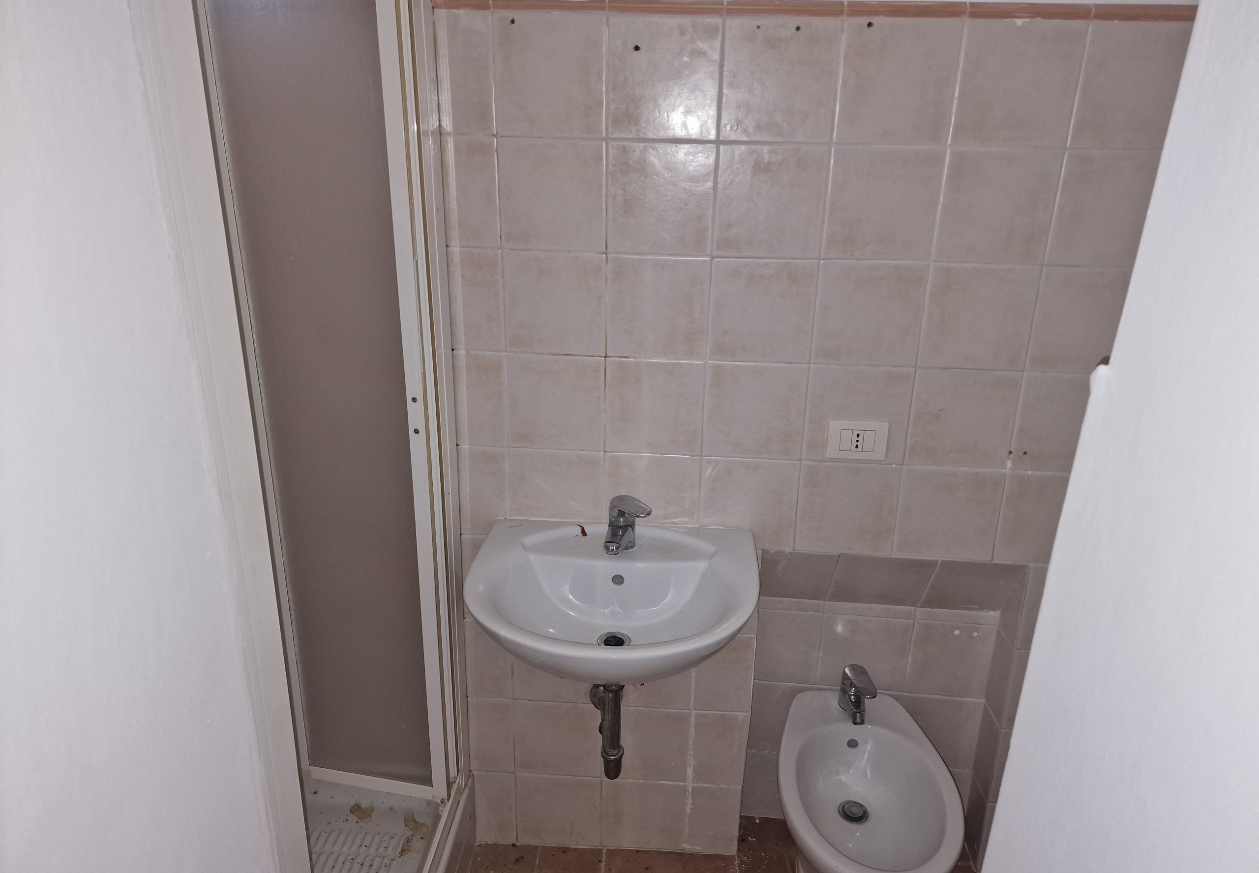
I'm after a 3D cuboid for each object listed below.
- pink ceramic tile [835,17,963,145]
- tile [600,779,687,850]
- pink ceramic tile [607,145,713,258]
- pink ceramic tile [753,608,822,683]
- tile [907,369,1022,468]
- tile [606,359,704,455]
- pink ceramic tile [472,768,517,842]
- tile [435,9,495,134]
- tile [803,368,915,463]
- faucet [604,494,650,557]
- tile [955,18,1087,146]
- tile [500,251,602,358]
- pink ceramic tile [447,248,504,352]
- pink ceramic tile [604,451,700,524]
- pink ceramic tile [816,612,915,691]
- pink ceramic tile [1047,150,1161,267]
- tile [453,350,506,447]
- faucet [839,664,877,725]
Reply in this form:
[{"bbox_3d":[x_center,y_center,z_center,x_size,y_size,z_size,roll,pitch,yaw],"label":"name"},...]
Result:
[{"bbox_3d":[0.466,-0.613,1.455,0.199,0.199,0.010,2,20,4],"label":"pink ceramic tile"},{"bbox_3d":[0.032,0.906,2.007,0.200,0.200,0.009,2,18,3],"label":"tile"},{"bbox_3d":[0.060,-0.443,1.563,0.200,0.200,0.009,2,18,3],"label":"pink ceramic tile"},{"bbox_3d":[0.370,0.502,1.994,0.159,0.199,0.010,2,20,4],"label":"pink ceramic tile"},{"bbox_3d":[0.656,-0.034,1.649,0.199,0.199,0.010,2,20,4],"label":"tile"},{"bbox_3d":[0.051,-0.059,1.688,0.199,0.199,0.010,2,20,4],"label":"tile"},{"bbox_3d":[-0.323,0.892,2.028,0.100,0.200,0.009,2,18,3],"label":"pink ceramic tile"},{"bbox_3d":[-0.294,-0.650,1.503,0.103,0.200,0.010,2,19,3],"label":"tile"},{"bbox_3d":[0.452,-0.042,1.659,0.200,0.200,0.010,2,19,3],"label":"tile"},{"bbox_3d":[-0.007,0.178,1.622,0.080,0.106,0.132,4,19,9],"label":"faucet"},{"bbox_3d":[0.671,-0.612,1.464,0.200,0.200,0.009,2,18,3],"label":"tile"},{"bbox_3d":[-0.147,-0.259,1.638,0.200,0.200,0.009,2,18,3],"label":"tile"},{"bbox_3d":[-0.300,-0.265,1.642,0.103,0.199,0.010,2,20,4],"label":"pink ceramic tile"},{"bbox_3d":[0.047,0.129,1.756,0.199,0.195,0.010,2,20,4],"label":"pink ceramic tile"},{"bbox_3d":[0.553,0.509,1.971,0.203,0.196,0.010,2,19,3],"label":"pink ceramic tile"},{"bbox_3d":[0.869,-0.409,1.507,0.200,0.200,0.010,2,19,3],"label":"pink ceramic tile"},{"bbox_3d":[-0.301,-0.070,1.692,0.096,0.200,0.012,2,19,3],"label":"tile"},{"bbox_3d":[0.520,0.586,1.894,0.078,0.110,0.130,2,19,3],"label":"faucet"}]

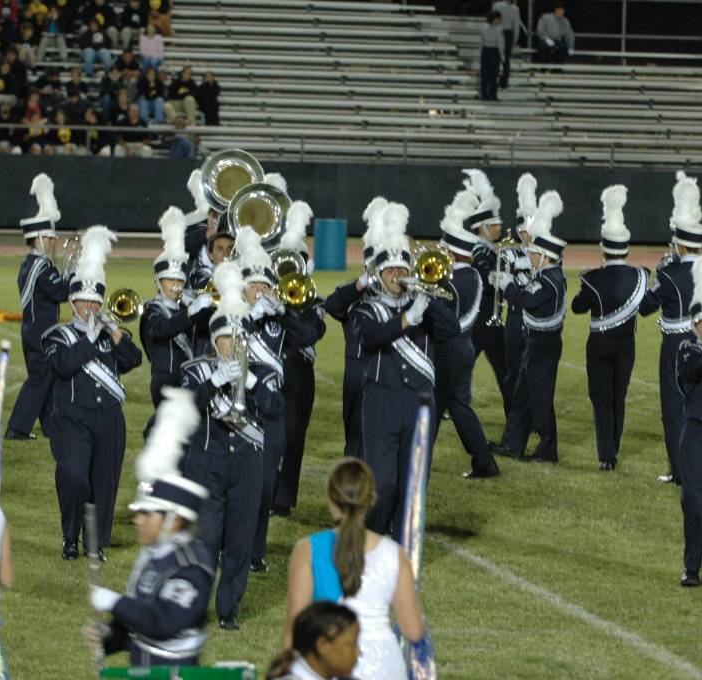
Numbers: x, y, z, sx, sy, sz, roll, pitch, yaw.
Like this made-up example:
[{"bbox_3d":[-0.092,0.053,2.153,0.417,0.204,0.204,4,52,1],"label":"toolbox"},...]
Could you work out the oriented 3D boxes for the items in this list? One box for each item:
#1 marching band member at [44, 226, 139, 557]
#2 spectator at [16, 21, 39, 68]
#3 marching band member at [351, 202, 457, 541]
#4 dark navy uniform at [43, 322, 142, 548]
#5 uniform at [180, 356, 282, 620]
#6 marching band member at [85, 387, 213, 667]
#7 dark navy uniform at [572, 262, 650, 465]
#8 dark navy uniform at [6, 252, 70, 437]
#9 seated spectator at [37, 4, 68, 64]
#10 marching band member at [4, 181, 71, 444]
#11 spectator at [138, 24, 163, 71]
[{"bbox_3d":[-1.596,0.321,30.515,0.620,2.044,0.500,0,4,-12],"label":"marching band member"},{"bbox_3d":[-6.119,-5.552,93.500,0.500,1.050,0.720,1,4,-11],"label":"spectator"},{"bbox_3d":[0.346,0.196,31.869,0.660,2.167,0.520,0,4,-12],"label":"marching band member"},{"bbox_3d":[-1.615,0.600,30.758,0.580,1.430,0.460,0,4,-16],"label":"dark navy uniform"},{"bbox_3d":[-0.674,0.830,27.631,0.560,1.490,0.460,0,4,-14],"label":"uniform"},{"bbox_3d":[-0.771,1.210,19.072,0.520,2.060,0.520,0,4,-20],"label":"marching band member"},{"bbox_3d":[1.969,0.176,36.941,0.600,1.520,0.420,0,4,-10],"label":"dark navy uniform"},{"bbox_3d":[-2.388,0.037,37.993,0.550,1.421,0.500,0,4,-18],"label":"dark navy uniform"},{"bbox_3d":[-5.646,-5.769,93.500,0.560,1.130,0.740,1,4,-11],"label":"seated spectator"},{"bbox_3d":[-2.363,-0.254,37.500,0.620,2.040,0.550,0,4,-26],"label":"marching band member"},{"bbox_3d":[-3.682,-5.238,91.000,0.470,1.180,0.680,0,4,-12],"label":"spectator"}]

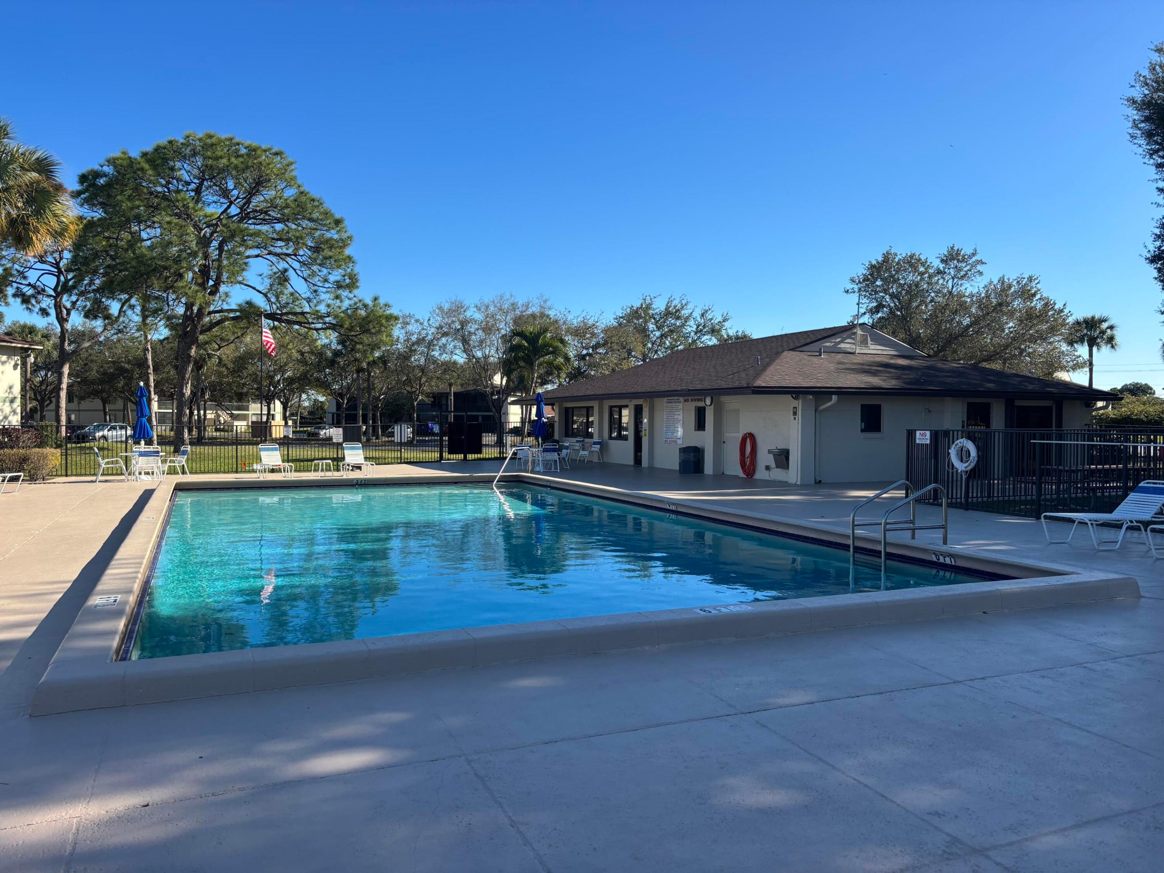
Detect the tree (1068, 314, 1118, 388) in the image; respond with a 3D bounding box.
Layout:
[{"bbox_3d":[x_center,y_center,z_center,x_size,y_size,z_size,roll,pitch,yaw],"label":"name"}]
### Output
[{"bbox_3d":[35.054,-3.995,60.089,3.400,8.800,3.400,0,1,0],"label":"tree"}]

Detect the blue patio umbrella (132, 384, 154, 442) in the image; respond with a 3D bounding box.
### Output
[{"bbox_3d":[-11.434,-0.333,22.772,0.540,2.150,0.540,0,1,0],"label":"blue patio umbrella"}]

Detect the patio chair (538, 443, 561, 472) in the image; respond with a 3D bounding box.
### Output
[{"bbox_3d":[-0.996,0.636,26.600,0.600,0.880,0.720,0,1,-14],"label":"patio chair"}]

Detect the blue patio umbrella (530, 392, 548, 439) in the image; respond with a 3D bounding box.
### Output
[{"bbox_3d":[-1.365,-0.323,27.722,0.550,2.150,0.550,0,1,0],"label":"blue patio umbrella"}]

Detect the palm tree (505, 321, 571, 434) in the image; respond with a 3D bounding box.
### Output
[{"bbox_3d":[-2.031,-2.305,40.061,3.000,6.000,3.000,0,1,0],"label":"palm tree"}]

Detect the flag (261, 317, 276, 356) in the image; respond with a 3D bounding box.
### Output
[{"bbox_3d":[-13.796,-4.385,38.500,0.750,1.750,0.350,0,1,11],"label":"flag"}]

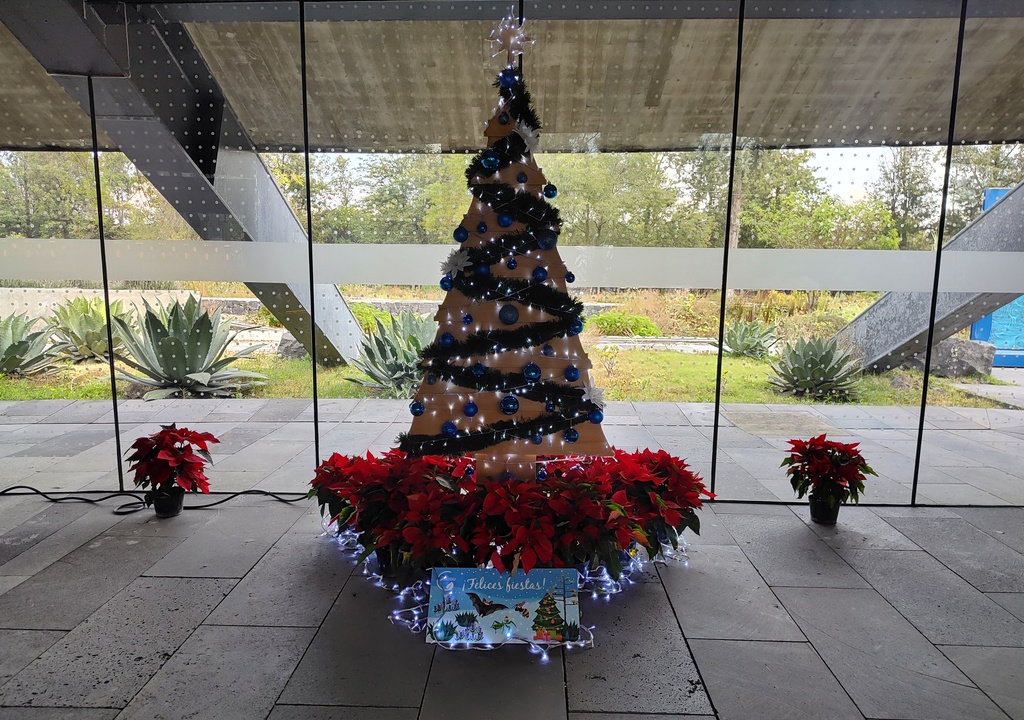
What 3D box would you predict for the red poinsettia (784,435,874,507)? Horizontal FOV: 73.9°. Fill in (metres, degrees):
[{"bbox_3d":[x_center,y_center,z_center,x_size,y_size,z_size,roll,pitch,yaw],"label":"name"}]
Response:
[{"bbox_3d":[1.804,0.620,3.832,0.503,0.375,0.484,1,8,2],"label":"red poinsettia"}]

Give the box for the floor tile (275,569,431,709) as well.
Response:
[{"bbox_3d":[-0.516,1.070,2.665,0.475,0.020,0.921,1,8,2],"label":"floor tile"}]

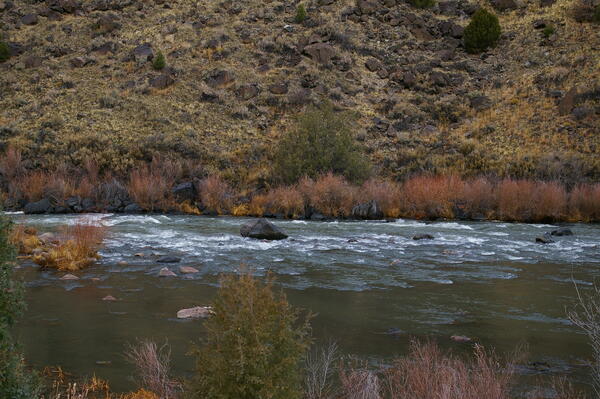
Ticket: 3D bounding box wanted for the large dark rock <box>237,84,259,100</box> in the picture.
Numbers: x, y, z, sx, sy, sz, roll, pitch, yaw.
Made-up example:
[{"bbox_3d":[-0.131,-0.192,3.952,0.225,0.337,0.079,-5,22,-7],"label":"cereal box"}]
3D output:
[{"bbox_3d":[-3.459,-7.083,73.856,1.482,0.994,1.186,0,6,0],"label":"large dark rock"}]

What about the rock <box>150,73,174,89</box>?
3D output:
[{"bbox_3d":[-9.201,-7.884,74.388,1.724,0.976,1.293,0,6,0],"label":"rock"}]

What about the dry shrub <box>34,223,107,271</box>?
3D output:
[{"bbox_3d":[-8.789,1.742,42.729,2.758,1.733,2.206,0,5,0],"label":"dry shrub"}]

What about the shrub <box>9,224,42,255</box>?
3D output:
[{"bbox_3d":[-11.401,1.633,46.338,1.412,1.196,1.200,0,5,0],"label":"shrub"}]

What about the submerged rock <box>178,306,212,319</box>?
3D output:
[{"bbox_3d":[-3.187,3.490,34.186,1.181,0.340,0.768,0,6,0],"label":"submerged rock"}]

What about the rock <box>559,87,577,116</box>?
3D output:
[{"bbox_3d":[17.209,-6.305,71.777,1.153,1.816,0.923,0,6,0],"label":"rock"}]

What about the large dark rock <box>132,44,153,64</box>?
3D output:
[{"bbox_3d":[-11.505,-10.664,81.500,1.461,1.595,1.315,0,5,0],"label":"large dark rock"}]

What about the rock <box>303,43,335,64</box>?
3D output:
[{"bbox_3d":[1.424,-10.664,81.500,2.484,1.595,1.863,0,5,0],"label":"rock"}]

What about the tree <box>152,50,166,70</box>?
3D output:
[{"bbox_3d":[-9.651,-9.565,76.778,0.926,1.303,0.926,0,6,0],"label":"tree"}]

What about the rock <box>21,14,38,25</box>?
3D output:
[{"bbox_3d":[-21.578,-14.359,89.000,1.436,0.789,1.149,0,5,0],"label":"rock"}]

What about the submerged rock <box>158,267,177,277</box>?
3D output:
[{"bbox_3d":[-4.834,2.612,40.706,0.657,0.373,0.525,0,5,0],"label":"submerged rock"}]

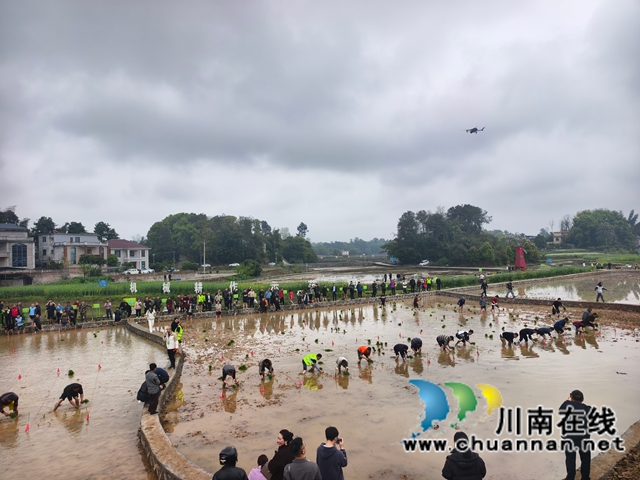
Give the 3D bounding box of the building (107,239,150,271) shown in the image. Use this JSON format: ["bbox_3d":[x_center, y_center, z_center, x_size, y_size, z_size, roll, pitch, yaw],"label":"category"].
[{"bbox_3d":[-56.000,4.080,123.000,8.530,8.470,10.660,-1,-1,45],"label":"building"}]

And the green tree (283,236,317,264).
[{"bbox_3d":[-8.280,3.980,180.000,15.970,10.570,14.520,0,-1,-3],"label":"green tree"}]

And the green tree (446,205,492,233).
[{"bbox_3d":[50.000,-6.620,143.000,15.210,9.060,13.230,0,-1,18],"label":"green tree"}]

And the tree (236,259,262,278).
[{"bbox_3d":[-15.930,6.360,96.000,6.130,4.210,5.580,0,-1,-10],"label":"tree"}]

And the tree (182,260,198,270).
[{"bbox_3d":[-36.540,7.240,120.000,4.630,2.760,3.860,0,-1,-17],"label":"tree"}]

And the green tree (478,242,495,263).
[{"bbox_3d":[48.110,3.860,123.000,4.550,6.220,4.550,0,-1,20],"label":"green tree"}]

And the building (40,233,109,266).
[{"bbox_3d":[-61.630,2.810,107.000,10.690,8.860,11.760,-1,-1,35],"label":"building"}]

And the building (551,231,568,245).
[{"bbox_3d":[124.190,-0.810,220.000,8.360,7.270,7.600,-1,-1,38],"label":"building"}]

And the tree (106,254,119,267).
[{"bbox_3d":[-51.700,5.210,106.000,2.860,3.130,2.860,0,-1,-25],"label":"tree"}]

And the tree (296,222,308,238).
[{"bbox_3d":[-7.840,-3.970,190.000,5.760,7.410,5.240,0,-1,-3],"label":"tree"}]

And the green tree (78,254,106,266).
[{"bbox_3d":[-53.450,4.890,100.000,6.200,2.860,4.130,1,-1,-28],"label":"green tree"}]

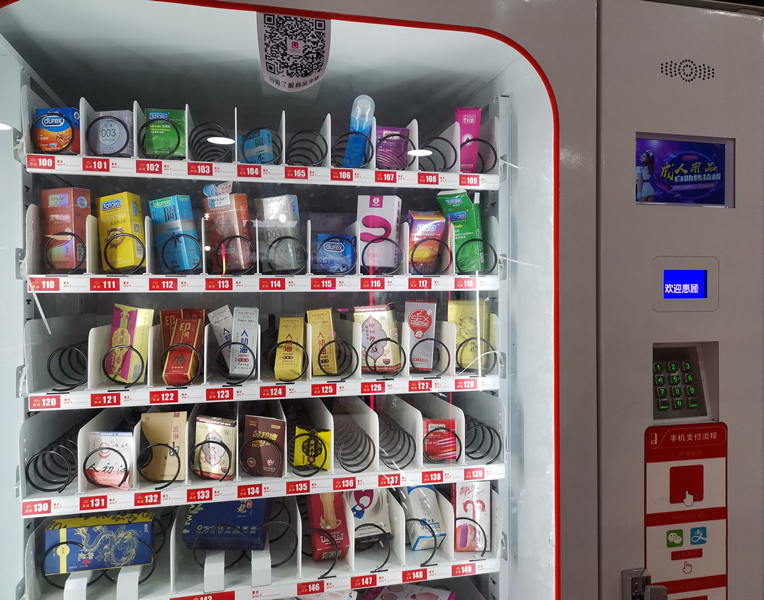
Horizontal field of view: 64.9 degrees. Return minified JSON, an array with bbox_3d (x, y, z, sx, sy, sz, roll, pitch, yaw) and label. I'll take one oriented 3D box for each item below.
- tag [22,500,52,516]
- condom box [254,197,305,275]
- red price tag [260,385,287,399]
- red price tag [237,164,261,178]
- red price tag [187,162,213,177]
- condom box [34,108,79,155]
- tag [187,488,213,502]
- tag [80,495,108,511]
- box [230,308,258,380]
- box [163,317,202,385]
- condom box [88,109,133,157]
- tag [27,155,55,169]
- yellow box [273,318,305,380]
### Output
[{"bbox_3d":[-0.472,0.284,0.822,0.035,0.018,0.002,0,1,-14],"label":"tag"},{"bbox_3d":[-0.174,-0.112,1.025,0.063,0.123,0.034,-3,6,21],"label":"condom box"},{"bbox_3d":[-0.188,0.160,1.037,0.044,0.020,0.002,0,1,-14],"label":"red price tag"},{"bbox_3d":[-0.225,-0.219,1.023,0.040,0.020,0.002,0,1,-14],"label":"red price tag"},{"bbox_3d":[-0.277,-0.199,0.916,0.036,0.018,0.004,0,1,-14],"label":"red price tag"},{"bbox_3d":[-0.532,-0.277,0.990,0.068,0.070,0.023,2,1,13],"label":"condom box"},{"bbox_3d":[-0.297,0.319,0.982,0.040,0.020,0.002,0,1,-14],"label":"tag"},{"bbox_3d":[-0.403,0.284,0.838,0.035,0.018,0.002,0,1,-14],"label":"tag"},{"bbox_3d":[-0.218,0.066,0.956,0.036,0.106,0.031,2,-10,-6],"label":"box"},{"bbox_3d":[-0.337,0.089,1.027,0.043,0.117,0.031,-1,-41,-1],"label":"box"},{"bbox_3d":[-0.452,-0.277,1.011,0.074,0.073,0.023,0,0,11],"label":"condom box"},{"bbox_3d":[-0.514,-0.208,0.909,0.039,0.019,0.002,0,0,-14],"label":"tag"},{"bbox_3d":[-0.166,0.089,1.096,0.044,0.117,0.035,1,-41,-4],"label":"yellow box"}]

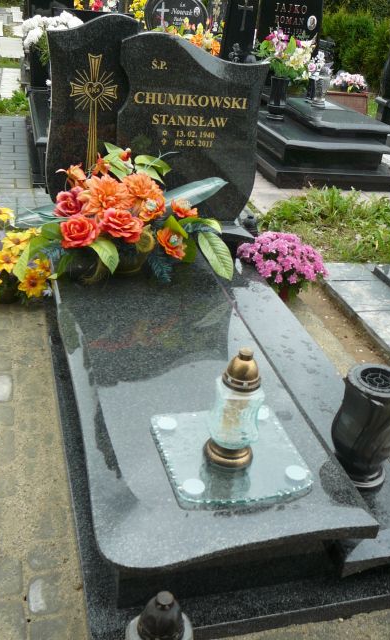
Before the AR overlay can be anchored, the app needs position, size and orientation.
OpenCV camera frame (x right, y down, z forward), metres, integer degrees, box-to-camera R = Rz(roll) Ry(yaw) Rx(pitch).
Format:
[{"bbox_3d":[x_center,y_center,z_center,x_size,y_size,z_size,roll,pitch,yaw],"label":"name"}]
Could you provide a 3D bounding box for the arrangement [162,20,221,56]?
[{"bbox_3d":[-0.042,-2.307,5.436,0.590,0.420,0.350,-2,31,-16],"label":"arrangement"}]

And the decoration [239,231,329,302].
[{"bbox_3d":[0.405,-0.269,3.152,0.462,0.310,0.407,-2,31,-16],"label":"decoration"}]

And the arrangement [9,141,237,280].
[{"bbox_3d":[-0.265,-0.441,2.549,0.842,0.476,0.414,-2,31,-16],"label":"arrangement"}]

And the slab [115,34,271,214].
[{"bbox_3d":[-0.023,-0.836,2.890,0.669,0.807,0.068,-2,31,-16],"label":"slab"}]

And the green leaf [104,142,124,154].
[{"bbox_3d":[-0.309,-0.654,2.462,0.083,0.050,0.055,-2,31,-16],"label":"green leaf"}]

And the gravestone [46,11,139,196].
[{"bbox_3d":[-0.455,-0.873,2.809,0.373,0.848,0.068,-2,31,-16],"label":"gravestone"}]

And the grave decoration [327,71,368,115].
[{"bbox_3d":[1.758,-2.545,7.297,0.470,0.420,0.300,-2,31,-16],"label":"grave decoration"}]

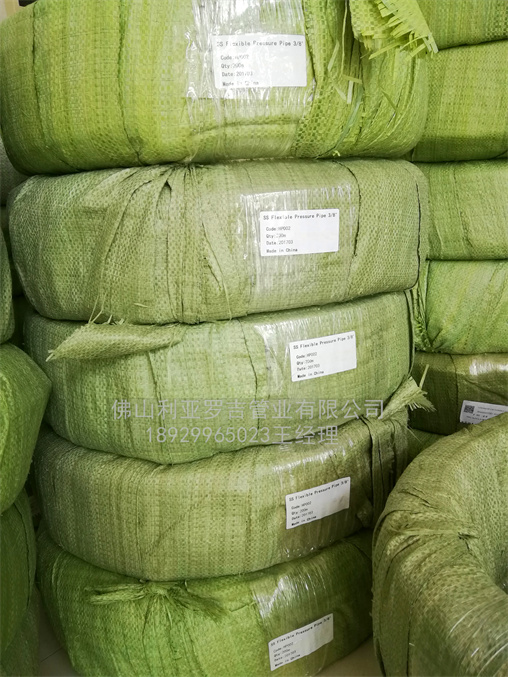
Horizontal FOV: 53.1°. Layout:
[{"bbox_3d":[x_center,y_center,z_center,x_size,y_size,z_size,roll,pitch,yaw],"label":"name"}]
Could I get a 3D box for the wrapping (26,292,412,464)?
[{"bbox_3d":[-0.056,-0.002,0.898,0.635,0.180,0.635,-7,13,-18],"label":"wrapping"}]

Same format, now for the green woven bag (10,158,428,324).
[{"bbox_3d":[-0.063,-0.185,0.920,0.690,0.190,0.690,-6,14,-17],"label":"green woven bag"}]

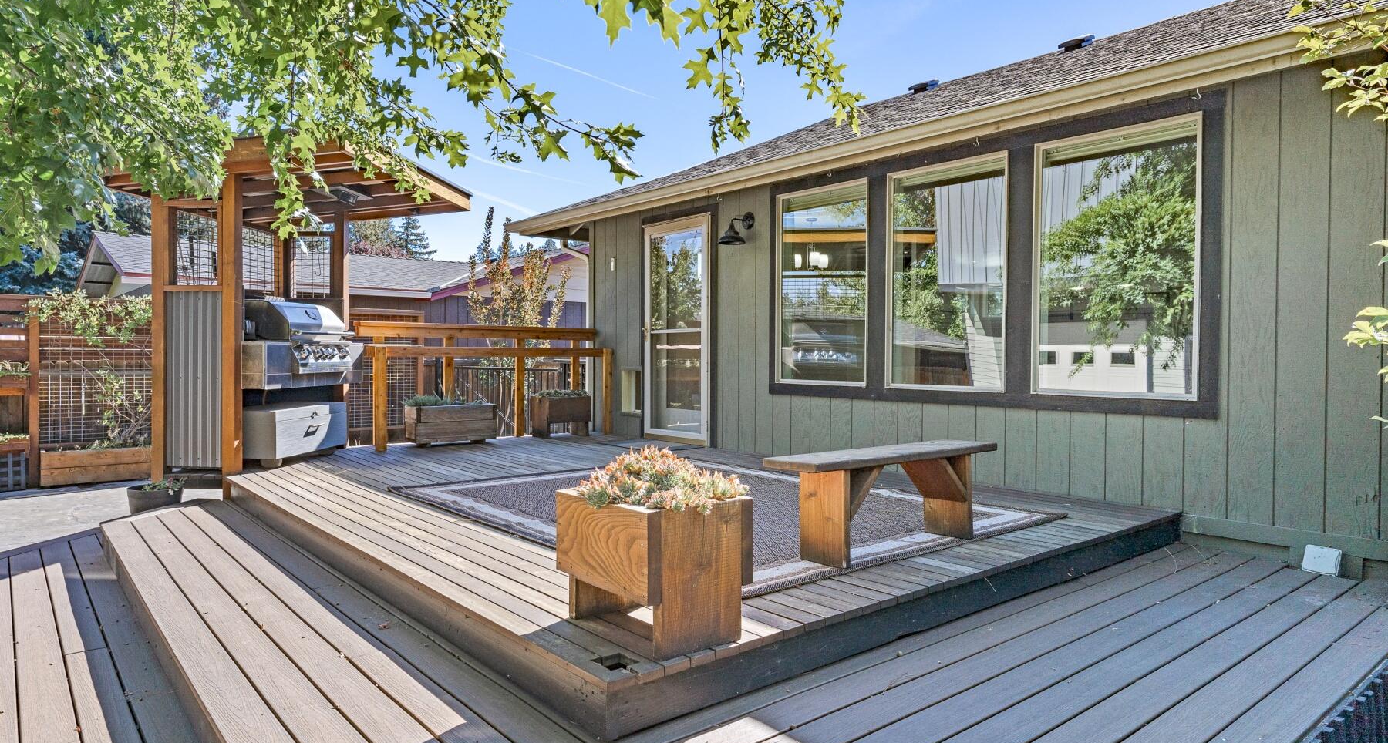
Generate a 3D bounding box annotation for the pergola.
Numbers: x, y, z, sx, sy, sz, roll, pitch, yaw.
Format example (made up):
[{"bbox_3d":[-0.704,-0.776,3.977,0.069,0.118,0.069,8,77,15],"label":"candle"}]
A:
[{"bbox_3d":[-2.986,-0.367,5.985,1.728,2.424,2.175,0,1,6],"label":"pergola"}]

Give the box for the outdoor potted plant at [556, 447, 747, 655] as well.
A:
[{"bbox_3d":[-0.126,0.541,2.379,0.378,0.490,0.493,0,1,-39],"label":"outdoor potted plant"}]

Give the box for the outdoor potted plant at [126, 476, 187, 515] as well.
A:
[{"bbox_3d":[-3.630,0.865,5.220,0.330,0.300,0.330,0,1,0],"label":"outdoor potted plant"}]

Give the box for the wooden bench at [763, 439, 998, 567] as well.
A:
[{"bbox_3d":[0.848,0.557,3.356,1.219,0.432,0.288,0,1,-38],"label":"wooden bench"}]

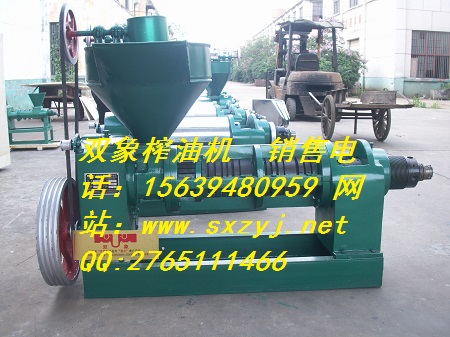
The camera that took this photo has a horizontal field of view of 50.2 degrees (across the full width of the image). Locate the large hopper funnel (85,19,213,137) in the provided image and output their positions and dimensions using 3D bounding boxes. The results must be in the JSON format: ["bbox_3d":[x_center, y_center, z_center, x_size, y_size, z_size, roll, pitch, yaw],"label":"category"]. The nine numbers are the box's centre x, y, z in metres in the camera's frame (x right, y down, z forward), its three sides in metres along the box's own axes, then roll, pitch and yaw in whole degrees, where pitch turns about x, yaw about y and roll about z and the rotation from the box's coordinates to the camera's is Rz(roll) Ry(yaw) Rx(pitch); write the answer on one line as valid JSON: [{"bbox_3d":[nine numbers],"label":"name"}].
[{"bbox_3d":[-0.353,-0.417,2.290,0.590,0.580,0.550,-1,11,-3],"label":"large hopper funnel"}]

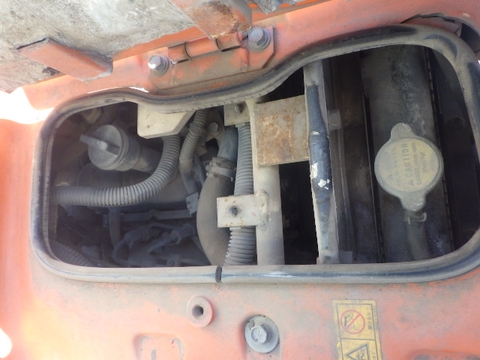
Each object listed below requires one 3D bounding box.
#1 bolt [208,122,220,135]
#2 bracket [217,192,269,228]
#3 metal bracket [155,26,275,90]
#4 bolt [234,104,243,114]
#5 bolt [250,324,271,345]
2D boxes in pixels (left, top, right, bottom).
[{"bbox_3d":[-0.041,-0.082,0.620,0.016,0.010,0.016,0,75,27],"label":"bolt"},{"bbox_3d":[0.003,0.040,0.487,0.066,0.008,0.042,-8,71,25],"label":"bracket"},{"bbox_3d":[-0.043,-0.158,0.501,0.172,0.020,0.058,-5,73,26],"label":"metal bracket"},{"bbox_3d":[-0.002,-0.098,0.540,0.012,0.011,0.012,0,75,27],"label":"bolt"},{"bbox_3d":[0.020,0.149,0.374,0.018,0.011,0.018,0,75,27],"label":"bolt"}]

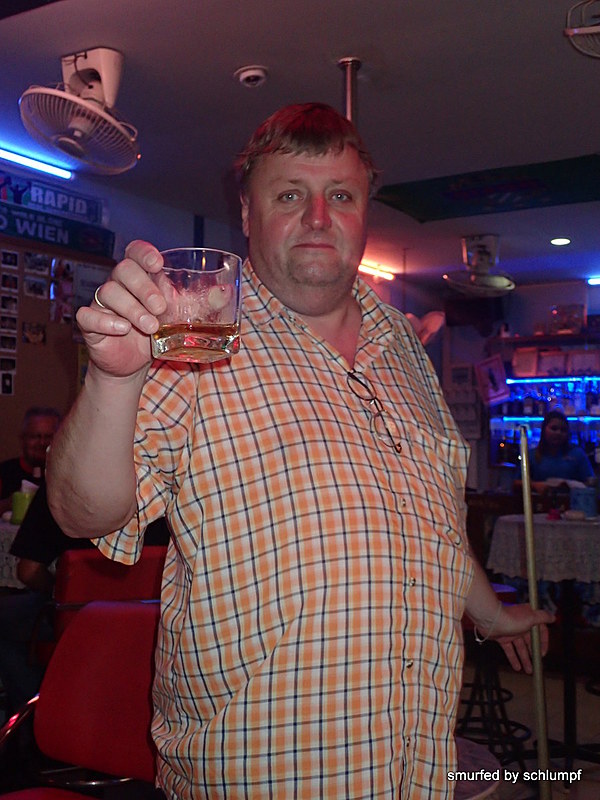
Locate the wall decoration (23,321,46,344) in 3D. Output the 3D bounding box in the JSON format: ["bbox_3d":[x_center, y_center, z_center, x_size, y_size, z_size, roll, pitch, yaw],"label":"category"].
[{"bbox_3d":[-1.269,-0.316,4.750,0.010,0.100,0.145,-2,-4,32],"label":"wall decoration"}]

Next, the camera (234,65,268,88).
[{"bbox_3d":[-0.173,-1.143,3.546,0.120,0.053,0.120,0,-3,-3],"label":"camera"}]

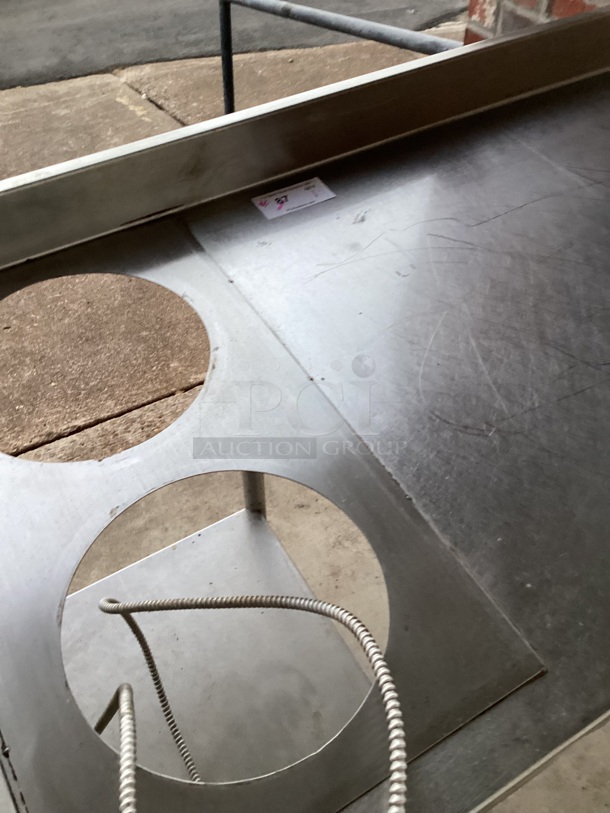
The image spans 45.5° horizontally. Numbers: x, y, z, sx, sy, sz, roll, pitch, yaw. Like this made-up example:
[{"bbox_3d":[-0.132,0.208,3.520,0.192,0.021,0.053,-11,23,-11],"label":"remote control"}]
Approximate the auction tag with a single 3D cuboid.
[{"bbox_3d":[-0.014,-0.275,0.958,0.102,0.002,0.050,-25,57,-21],"label":"auction tag"}]

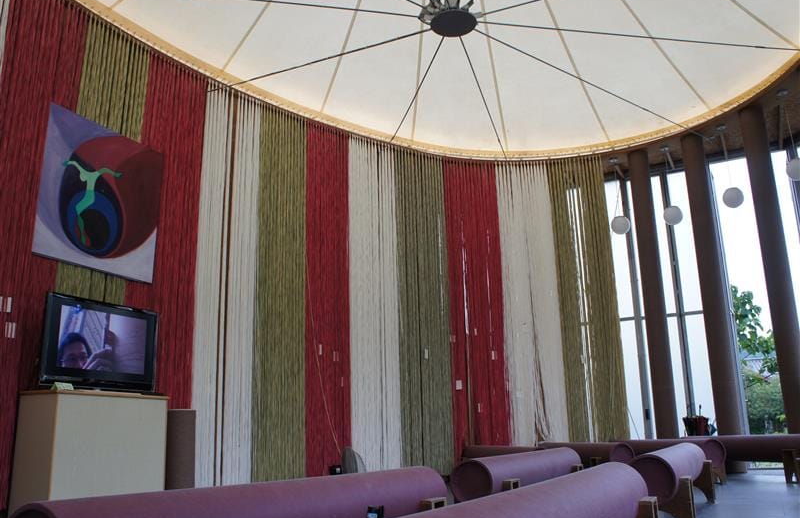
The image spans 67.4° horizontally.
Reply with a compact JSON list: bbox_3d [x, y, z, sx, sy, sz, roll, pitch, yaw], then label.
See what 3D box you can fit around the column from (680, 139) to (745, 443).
[{"bbox_3d":[4.604,0.553,8.814,0.330,5.040,0.330,-8,-16,29],"label":"column"}]

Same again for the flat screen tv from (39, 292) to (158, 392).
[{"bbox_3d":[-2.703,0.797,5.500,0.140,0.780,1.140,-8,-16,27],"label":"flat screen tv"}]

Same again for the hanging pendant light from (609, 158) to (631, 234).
[{"bbox_3d":[3.651,-1.048,10.036,0.285,1.360,0.285,-8,-16,29],"label":"hanging pendant light"}]

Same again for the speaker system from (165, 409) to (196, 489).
[{"bbox_3d":[-2.389,2.022,6.186,0.350,0.880,0.390,-8,-16,26],"label":"speaker system"}]

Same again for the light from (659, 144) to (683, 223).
[{"bbox_3d":[4.312,-1.173,9.593,0.285,1.340,0.285,-8,-16,29],"label":"light"}]

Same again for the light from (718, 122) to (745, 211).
[{"bbox_3d":[4.862,-1.377,8.887,0.285,1.330,0.285,-8,-16,29],"label":"light"}]

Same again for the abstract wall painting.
[{"bbox_3d":[-3.081,-0.643,6.273,0.050,1.550,1.390,-7,-16,26],"label":"abstract wall painting"}]

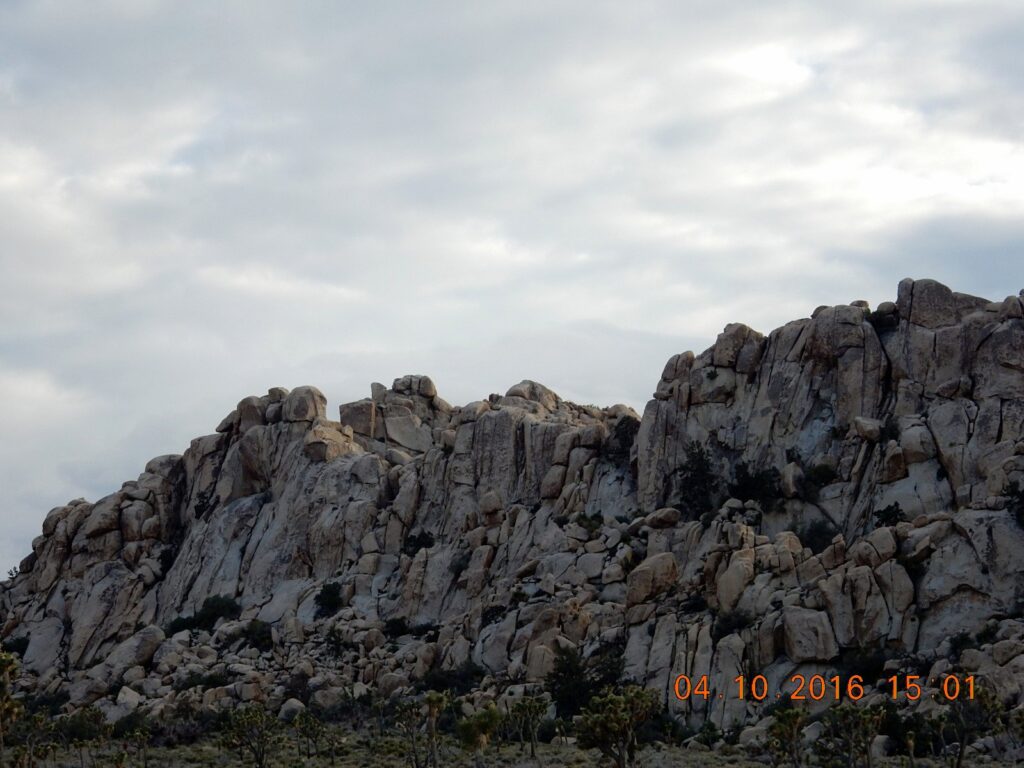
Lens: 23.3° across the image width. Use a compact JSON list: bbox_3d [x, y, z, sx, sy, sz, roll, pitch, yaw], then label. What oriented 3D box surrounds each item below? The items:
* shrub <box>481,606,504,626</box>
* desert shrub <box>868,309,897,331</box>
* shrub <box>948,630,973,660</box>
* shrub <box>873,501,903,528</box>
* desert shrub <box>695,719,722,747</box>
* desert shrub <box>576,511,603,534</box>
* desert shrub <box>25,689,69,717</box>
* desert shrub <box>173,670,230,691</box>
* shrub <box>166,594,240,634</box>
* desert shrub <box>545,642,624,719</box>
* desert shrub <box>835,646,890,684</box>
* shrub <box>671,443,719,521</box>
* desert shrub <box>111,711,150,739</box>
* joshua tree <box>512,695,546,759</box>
[{"bbox_3d":[-1.570,18.710,200.000,1.890,1.580,1.670,0,-8,0],"label":"shrub"},{"bbox_3d":[34.984,-6.074,234.000,2.830,2.070,2.400,0,-8,0],"label":"desert shrub"},{"bbox_3d":[37.042,21.656,205.000,1.897,2.287,1.708,0,-8,0],"label":"shrub"},{"bbox_3d":[33.030,11.450,218.000,2.750,2.410,2.610,0,-8,0],"label":"shrub"},{"bbox_3d":[14.791,26.366,188.000,1.970,2.120,1.670,0,-8,0],"label":"desert shrub"},{"bbox_3d":[6.860,12.260,220.000,2.260,2.080,2.140,0,-8,0],"label":"desert shrub"},{"bbox_3d":[-32.780,22.430,175.000,3.040,1.930,2.670,0,-8,0],"label":"desert shrub"},{"bbox_3d":[-24.616,23.585,197.000,4.281,1.727,2.569,0,-8,0],"label":"desert shrub"},{"bbox_3d":[-25.327,18.923,204.000,6.080,3.280,3.950,0,-8,0],"label":"shrub"},{"bbox_3d":[5.250,21.480,180.000,5.680,5.400,5.400,0,-8,0],"label":"desert shrub"},{"bbox_3d":[26.800,21.520,190.000,4.200,2.850,3.690,0,-8,0],"label":"desert shrub"},{"bbox_3d":[16.763,8.953,227.000,4.202,7.145,3.572,0,-8,0],"label":"shrub"},{"bbox_3d":[-28.249,25.287,184.000,2.960,2.220,2.520,0,-8,0],"label":"desert shrub"},{"bbox_3d":[1.070,20.951,152.000,2.080,3.910,1.770,0,-8,0],"label":"joshua tree"}]

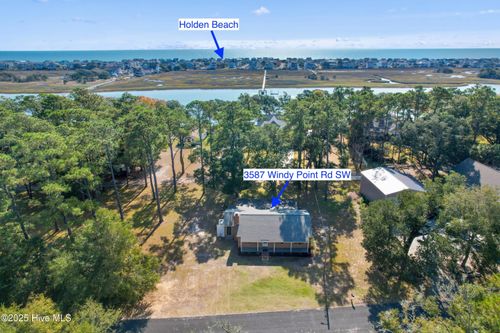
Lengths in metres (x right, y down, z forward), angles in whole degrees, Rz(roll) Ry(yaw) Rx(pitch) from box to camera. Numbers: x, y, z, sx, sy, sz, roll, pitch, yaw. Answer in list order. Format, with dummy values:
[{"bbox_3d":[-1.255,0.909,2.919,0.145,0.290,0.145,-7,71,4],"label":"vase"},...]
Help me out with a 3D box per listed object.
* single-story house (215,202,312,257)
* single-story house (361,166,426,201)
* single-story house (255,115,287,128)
[{"bbox_3d":[3.327,11.685,63.122,17.410,6.000,14.440,0,21,0],"label":"single-story house"},{"bbox_3d":[34.427,5.790,74.396,9.665,6.419,12.462,-2,21,-4],"label":"single-story house"},{"bbox_3d":[9.737,-20.882,145.205,16.000,7.200,13.000,-1,21,-3],"label":"single-story house"}]

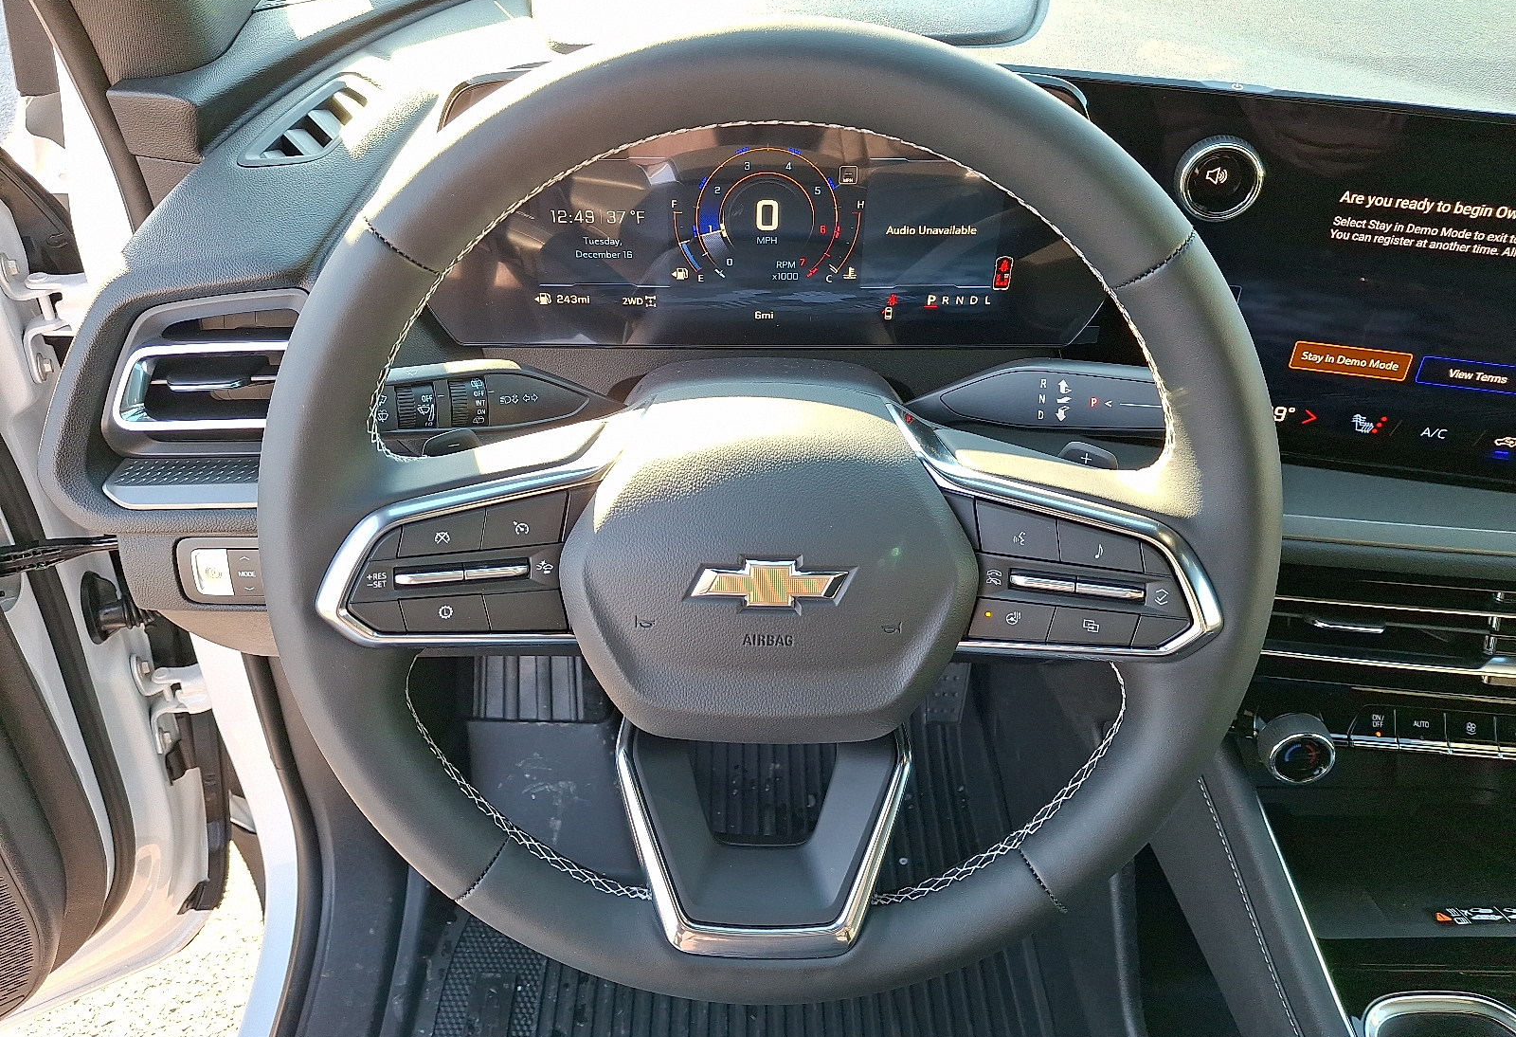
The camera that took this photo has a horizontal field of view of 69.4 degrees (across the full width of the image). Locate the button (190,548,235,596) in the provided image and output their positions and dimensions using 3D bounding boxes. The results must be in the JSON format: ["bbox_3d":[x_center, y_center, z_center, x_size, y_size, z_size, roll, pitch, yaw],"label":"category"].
[{"bbox_3d":[-0.292,0.028,0.590,0.024,0.027,0.009,0,18,0],"label":"button"}]

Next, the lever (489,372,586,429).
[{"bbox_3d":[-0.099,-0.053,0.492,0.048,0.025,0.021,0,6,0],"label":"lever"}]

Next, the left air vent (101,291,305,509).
[{"bbox_3d":[-0.281,-0.064,0.586,0.116,0.110,0.048,0,15,0],"label":"left air vent"}]

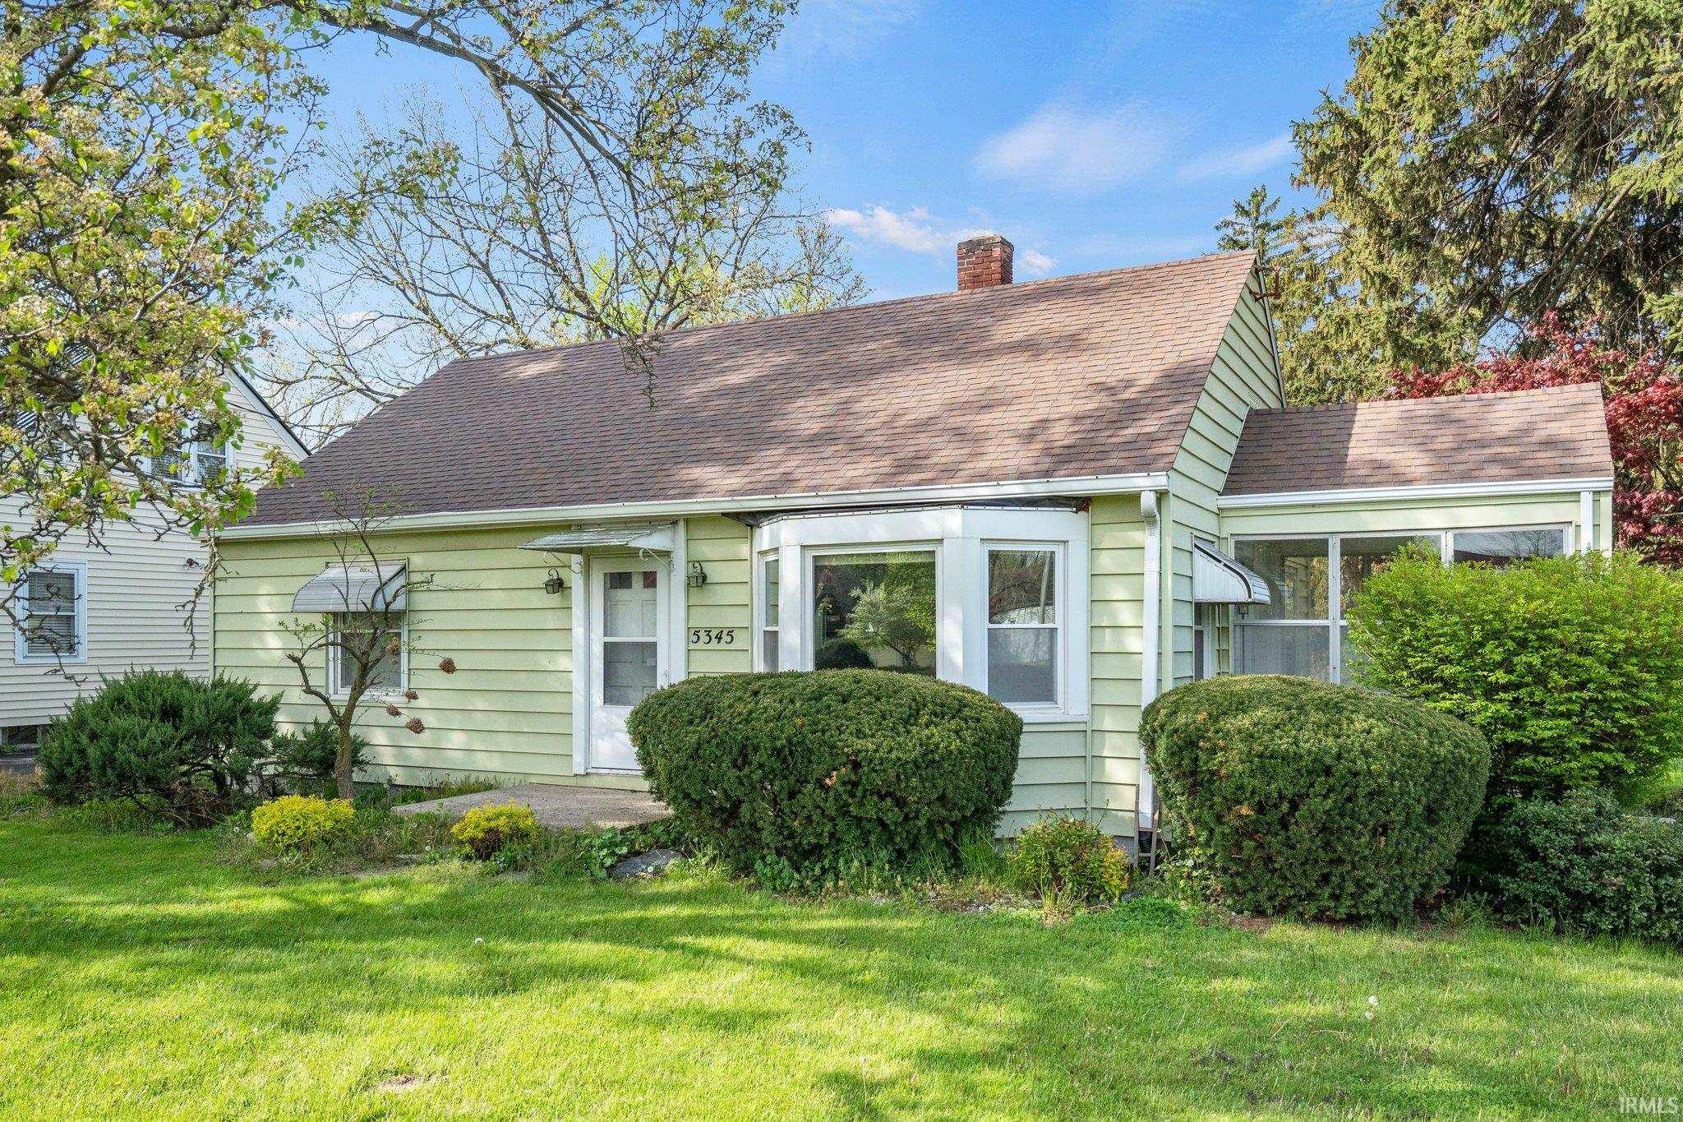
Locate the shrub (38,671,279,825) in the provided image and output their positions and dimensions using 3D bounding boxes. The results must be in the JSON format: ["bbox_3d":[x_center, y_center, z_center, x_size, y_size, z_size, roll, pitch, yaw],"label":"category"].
[{"bbox_3d":[-6.979,1.837,12.982,2.300,1.420,2.000,-2,-4,27],"label":"shrub"}]

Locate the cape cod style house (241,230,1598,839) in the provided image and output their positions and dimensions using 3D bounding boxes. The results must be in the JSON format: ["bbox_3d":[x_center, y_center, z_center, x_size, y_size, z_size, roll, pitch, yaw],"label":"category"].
[{"bbox_3d":[0.825,-0.623,15.164,14.200,6.450,9.400,-2,-4,27],"label":"cape cod style house"}]

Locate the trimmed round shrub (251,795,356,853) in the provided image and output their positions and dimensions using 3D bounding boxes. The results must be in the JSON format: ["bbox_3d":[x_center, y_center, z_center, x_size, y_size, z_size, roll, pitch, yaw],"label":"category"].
[{"bbox_3d":[-4.686,2.227,11.075,0.800,0.450,0.750,0,-3,0],"label":"trimmed round shrub"}]

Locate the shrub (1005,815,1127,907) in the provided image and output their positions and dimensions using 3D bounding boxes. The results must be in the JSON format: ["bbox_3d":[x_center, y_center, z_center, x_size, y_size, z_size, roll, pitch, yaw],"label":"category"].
[{"bbox_3d":[1.623,2.073,8.912,0.850,0.560,0.800,-2,-4,27],"label":"shrub"}]

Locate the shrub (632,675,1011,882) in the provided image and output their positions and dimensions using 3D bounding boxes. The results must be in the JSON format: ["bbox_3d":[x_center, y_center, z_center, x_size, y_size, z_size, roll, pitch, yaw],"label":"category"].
[{"bbox_3d":[-0.189,1.605,9.706,3.050,1.540,1.600,-2,-4,27],"label":"shrub"}]

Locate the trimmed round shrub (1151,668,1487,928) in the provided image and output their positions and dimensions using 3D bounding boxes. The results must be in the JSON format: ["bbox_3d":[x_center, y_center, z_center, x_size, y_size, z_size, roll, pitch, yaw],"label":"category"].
[{"bbox_3d":[3.256,1.561,8.770,2.250,1.550,1.950,-2,-4,27],"label":"trimmed round shrub"}]

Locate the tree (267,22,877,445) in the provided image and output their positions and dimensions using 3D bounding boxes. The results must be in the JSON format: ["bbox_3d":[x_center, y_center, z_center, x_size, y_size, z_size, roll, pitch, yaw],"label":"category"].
[{"bbox_3d":[-5.990,-4.206,27.341,12.000,15.250,12.000,-2,-4,27],"label":"tree"}]

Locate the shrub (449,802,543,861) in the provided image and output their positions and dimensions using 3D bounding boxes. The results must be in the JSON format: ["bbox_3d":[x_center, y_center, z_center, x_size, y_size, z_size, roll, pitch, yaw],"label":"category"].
[{"bbox_3d":[-2.894,2.198,10.623,0.680,0.440,0.680,-2,-4,27],"label":"shrub"}]

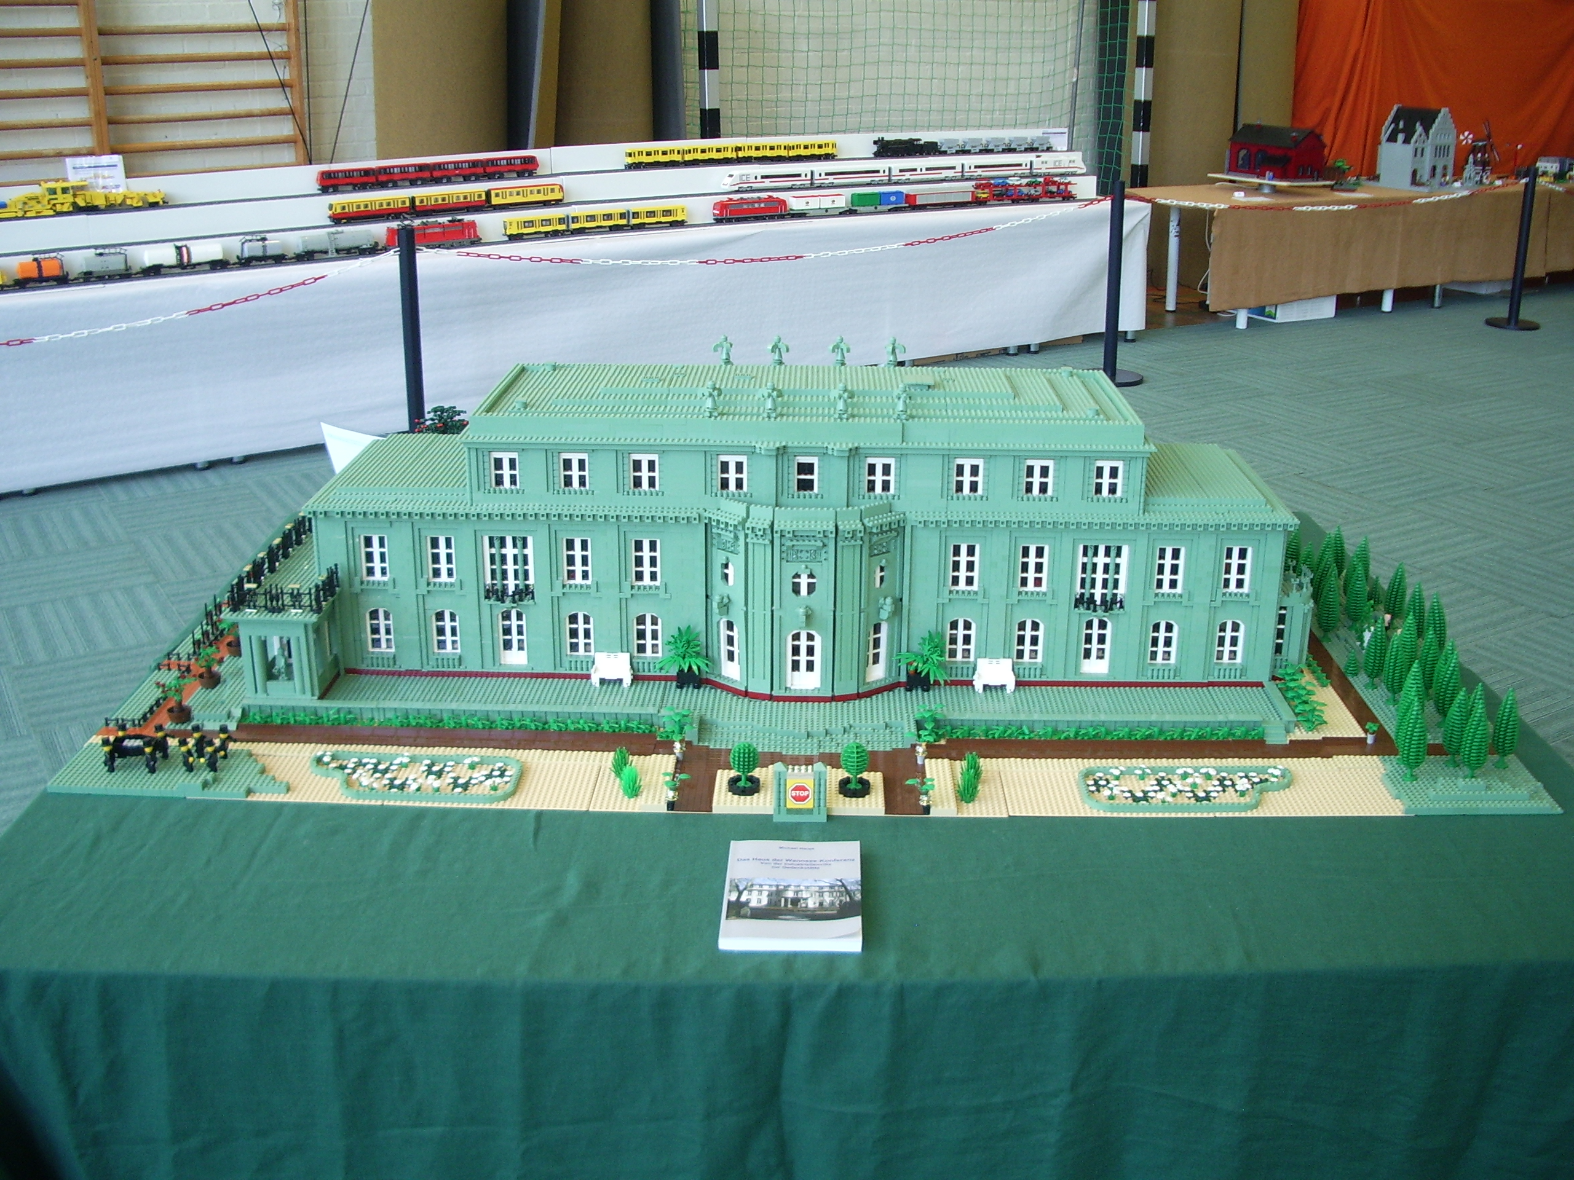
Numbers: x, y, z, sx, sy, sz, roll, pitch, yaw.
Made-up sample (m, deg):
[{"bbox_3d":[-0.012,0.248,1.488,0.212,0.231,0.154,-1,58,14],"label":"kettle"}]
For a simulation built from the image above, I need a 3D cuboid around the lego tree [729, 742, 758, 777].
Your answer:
[{"bbox_3d":[-0.053,0.214,1.972,0.036,0.055,0.036,0,20,-1],"label":"lego tree"}]

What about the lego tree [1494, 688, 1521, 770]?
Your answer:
[{"bbox_3d":[0.902,0.173,1.994,0.033,0.106,0.033,0,20,-1],"label":"lego tree"}]

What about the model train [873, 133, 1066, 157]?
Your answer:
[{"bbox_3d":[0.916,-2.243,8.015,1.160,0.095,0.062,-12,23,-30],"label":"model train"}]

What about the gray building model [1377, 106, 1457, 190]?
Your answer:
[{"bbox_3d":[3.960,-2.794,10.040,0.420,0.495,0.350,-12,23,-31],"label":"gray building model"}]

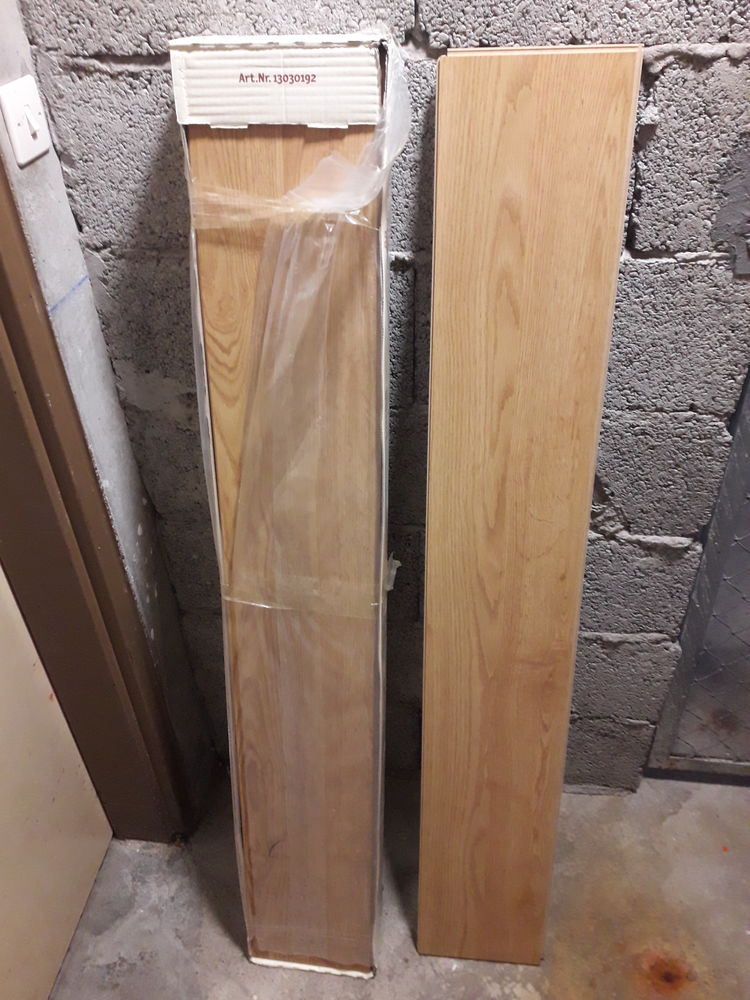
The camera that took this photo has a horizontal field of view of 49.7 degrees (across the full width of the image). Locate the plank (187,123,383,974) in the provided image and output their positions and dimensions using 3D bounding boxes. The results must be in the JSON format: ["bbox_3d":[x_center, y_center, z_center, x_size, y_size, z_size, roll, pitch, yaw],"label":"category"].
[{"bbox_3d":[-0.095,0.161,1.061,0.197,1.260,0.056,3,24,6],"label":"plank"}]

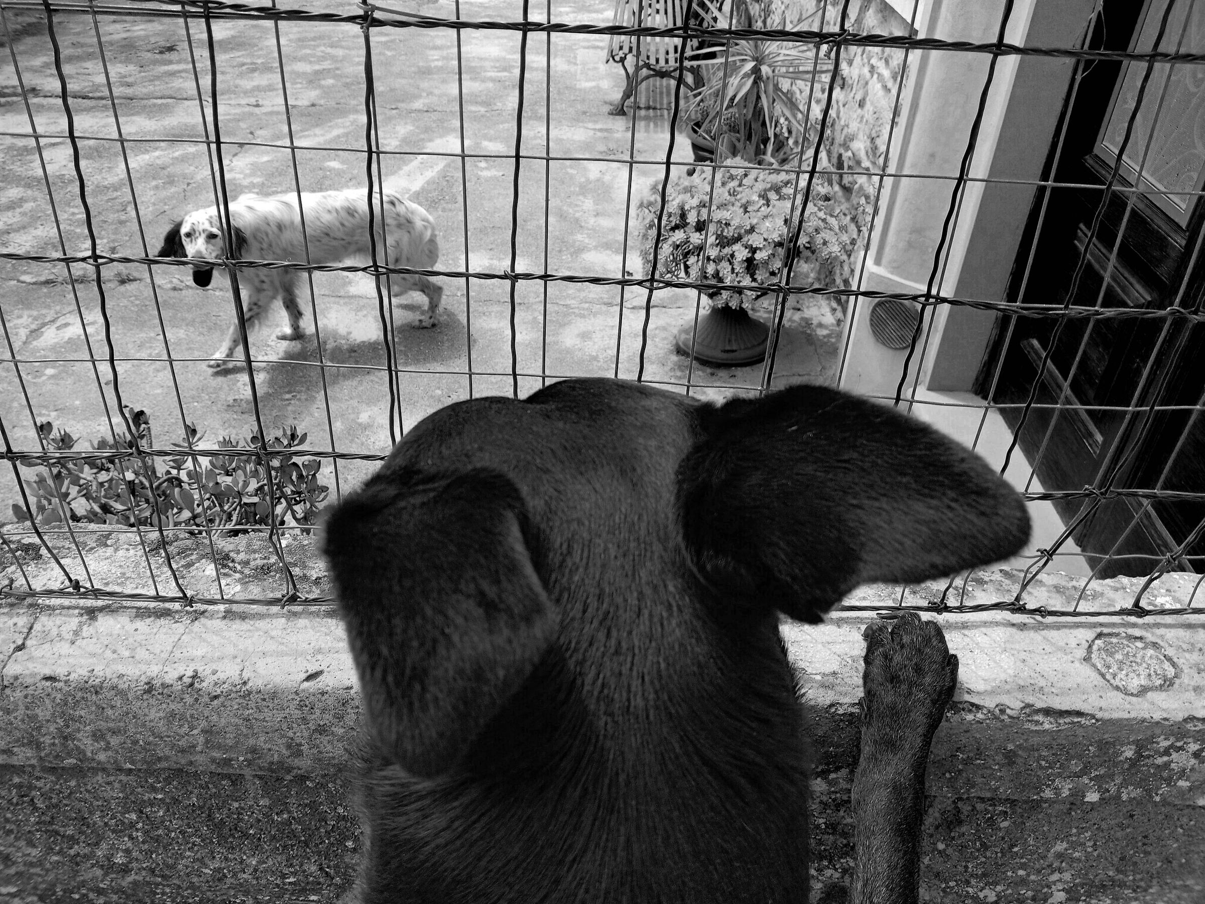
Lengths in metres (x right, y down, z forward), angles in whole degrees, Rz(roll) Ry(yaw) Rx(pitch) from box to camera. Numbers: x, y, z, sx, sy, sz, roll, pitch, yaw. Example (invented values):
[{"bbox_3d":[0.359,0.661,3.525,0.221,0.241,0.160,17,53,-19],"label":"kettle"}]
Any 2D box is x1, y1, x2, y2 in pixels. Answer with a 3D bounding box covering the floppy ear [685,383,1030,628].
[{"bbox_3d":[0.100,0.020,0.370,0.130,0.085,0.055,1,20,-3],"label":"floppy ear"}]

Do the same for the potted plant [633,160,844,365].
[{"bbox_3d":[0.480,-0.680,3.354,0.710,0.640,0.710,4,33,0],"label":"potted plant"}]

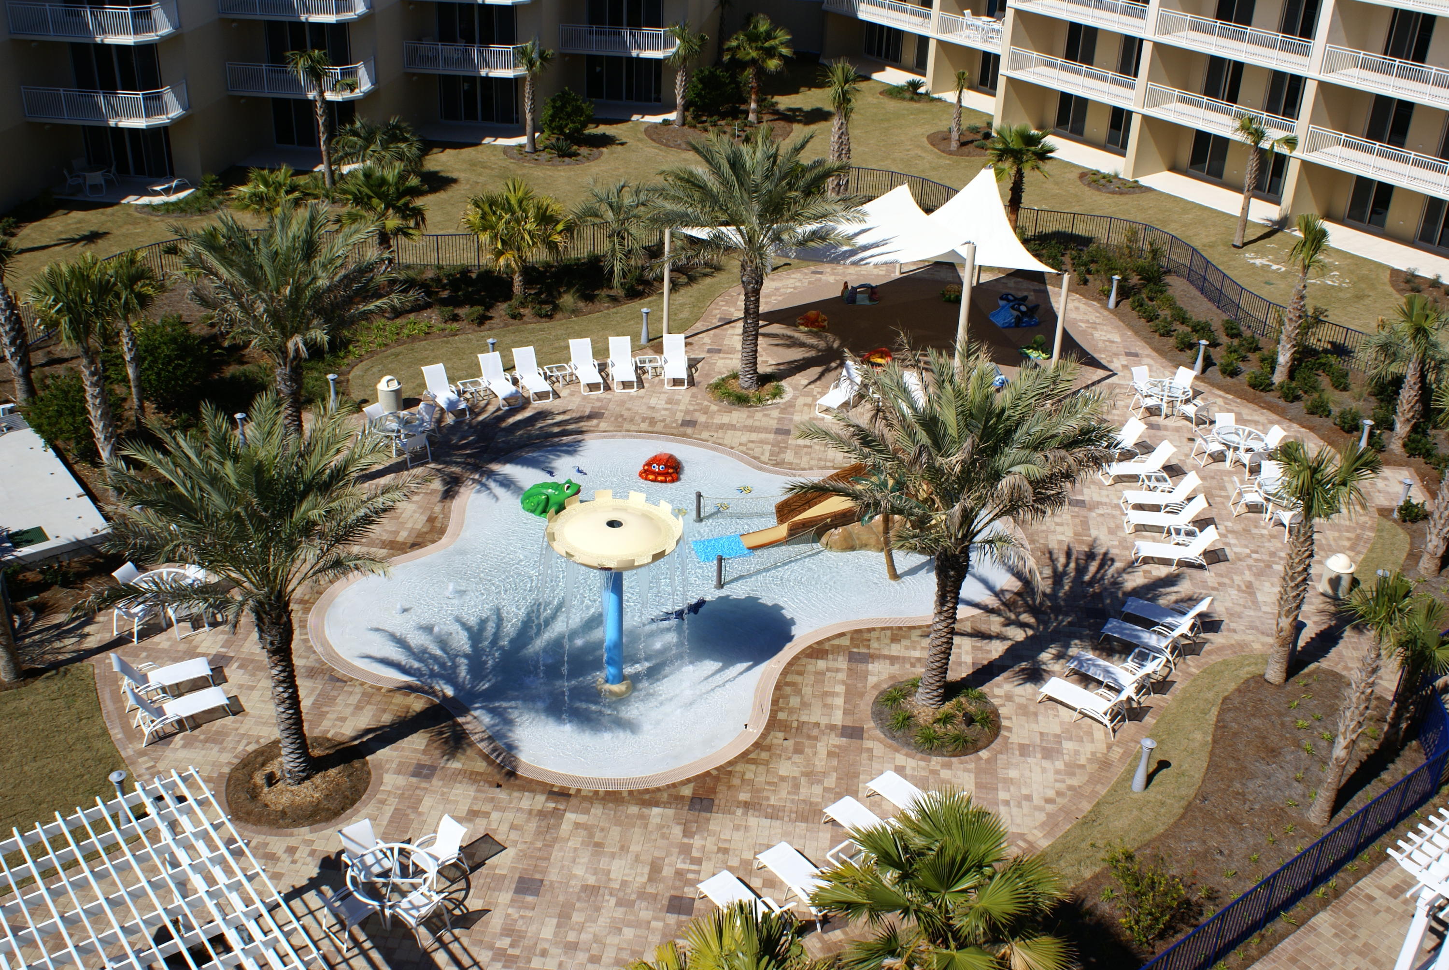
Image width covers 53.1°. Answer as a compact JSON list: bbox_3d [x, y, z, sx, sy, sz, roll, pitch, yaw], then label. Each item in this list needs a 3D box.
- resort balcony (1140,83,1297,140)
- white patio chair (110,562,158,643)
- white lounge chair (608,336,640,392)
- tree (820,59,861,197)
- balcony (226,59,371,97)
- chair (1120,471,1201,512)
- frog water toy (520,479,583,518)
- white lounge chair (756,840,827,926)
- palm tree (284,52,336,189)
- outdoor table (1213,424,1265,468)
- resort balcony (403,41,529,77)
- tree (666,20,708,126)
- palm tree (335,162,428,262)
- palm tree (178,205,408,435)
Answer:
[{"bbox_3d":[21.162,-15.266,59.960,2.200,1.280,7.980,-13,30,-28],"label":"resort balcony"},{"bbox_3d":[-11.587,2.293,28.534,0.860,1.000,0.740,4,27,4],"label":"white patio chair"},{"bbox_3d":[-2.865,-3.412,41.034,0.700,0.940,1.740,-3,30,-8],"label":"white lounge chair"},{"bbox_3d":[4.180,-12.947,54.508,1.750,5.700,1.750,2,27,0],"label":"tree"},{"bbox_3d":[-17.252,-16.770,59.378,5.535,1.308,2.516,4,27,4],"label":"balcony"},{"bbox_3d":[10.591,0.175,35.192,1.740,0.900,0.670,2,27,0],"label":"chair"},{"bbox_3d":[-4.106,0.252,34.204,1.480,0.820,0.920,5,27,6],"label":"frog water toy"},{"bbox_3d":[1.265,5.911,22.356,0.680,0.950,1.780,-16,32,-33],"label":"white lounge chair"},{"bbox_3d":[-15.530,-13.770,55.002,1.850,5.300,1.850,2,27,0],"label":"palm tree"},{"bbox_3d":[13.384,-0.928,37.768,1.360,0.720,1.360,2,27,-1],"label":"outdoor table"},{"bbox_3d":[-10.523,-17.995,60.704,5.200,1.300,2.100,4,29,5],"label":"resort balcony"},{"bbox_3d":[-1.756,-18.853,66.736,2.000,4.500,2.000,2,27,0],"label":"tree"},{"bbox_3d":[-11.191,-8.774,47.664,3.000,3.500,3.000,2,27,0],"label":"palm tree"},{"bbox_3d":[-9.774,-2.646,32.971,5.400,7.200,5.400,1,29,0],"label":"palm tree"}]

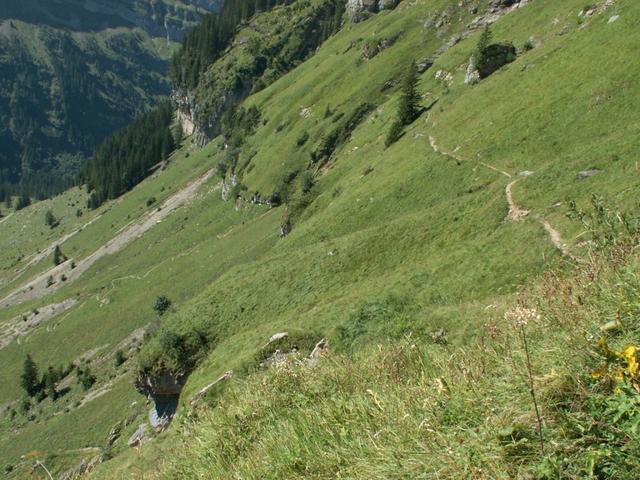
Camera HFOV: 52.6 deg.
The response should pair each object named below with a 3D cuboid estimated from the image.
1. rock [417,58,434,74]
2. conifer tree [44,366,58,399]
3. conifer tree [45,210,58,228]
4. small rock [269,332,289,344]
[{"bbox_3d":[26.086,-42.899,160.000,4.200,3.100,3.500,3,13,0],"label":"rock"},{"bbox_3d":[-62.239,33.264,150.000,3.200,8.200,3.200,3,13,0],"label":"conifer tree"},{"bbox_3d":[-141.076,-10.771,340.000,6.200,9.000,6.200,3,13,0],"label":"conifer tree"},{"bbox_3d":[-2.886,6.850,45.000,1.350,0.650,0.950,3,13,0],"label":"small rock"}]

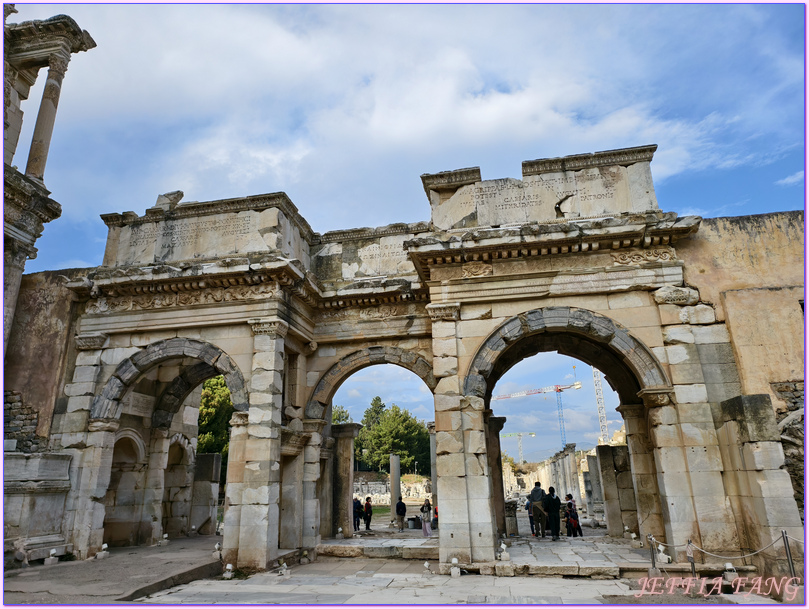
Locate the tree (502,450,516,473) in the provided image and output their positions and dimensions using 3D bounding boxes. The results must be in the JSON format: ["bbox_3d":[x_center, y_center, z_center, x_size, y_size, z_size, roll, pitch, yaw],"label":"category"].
[{"bbox_3d":[16.084,25.533,84.791,4.000,5.200,4.000,-5,-17,9],"label":"tree"}]

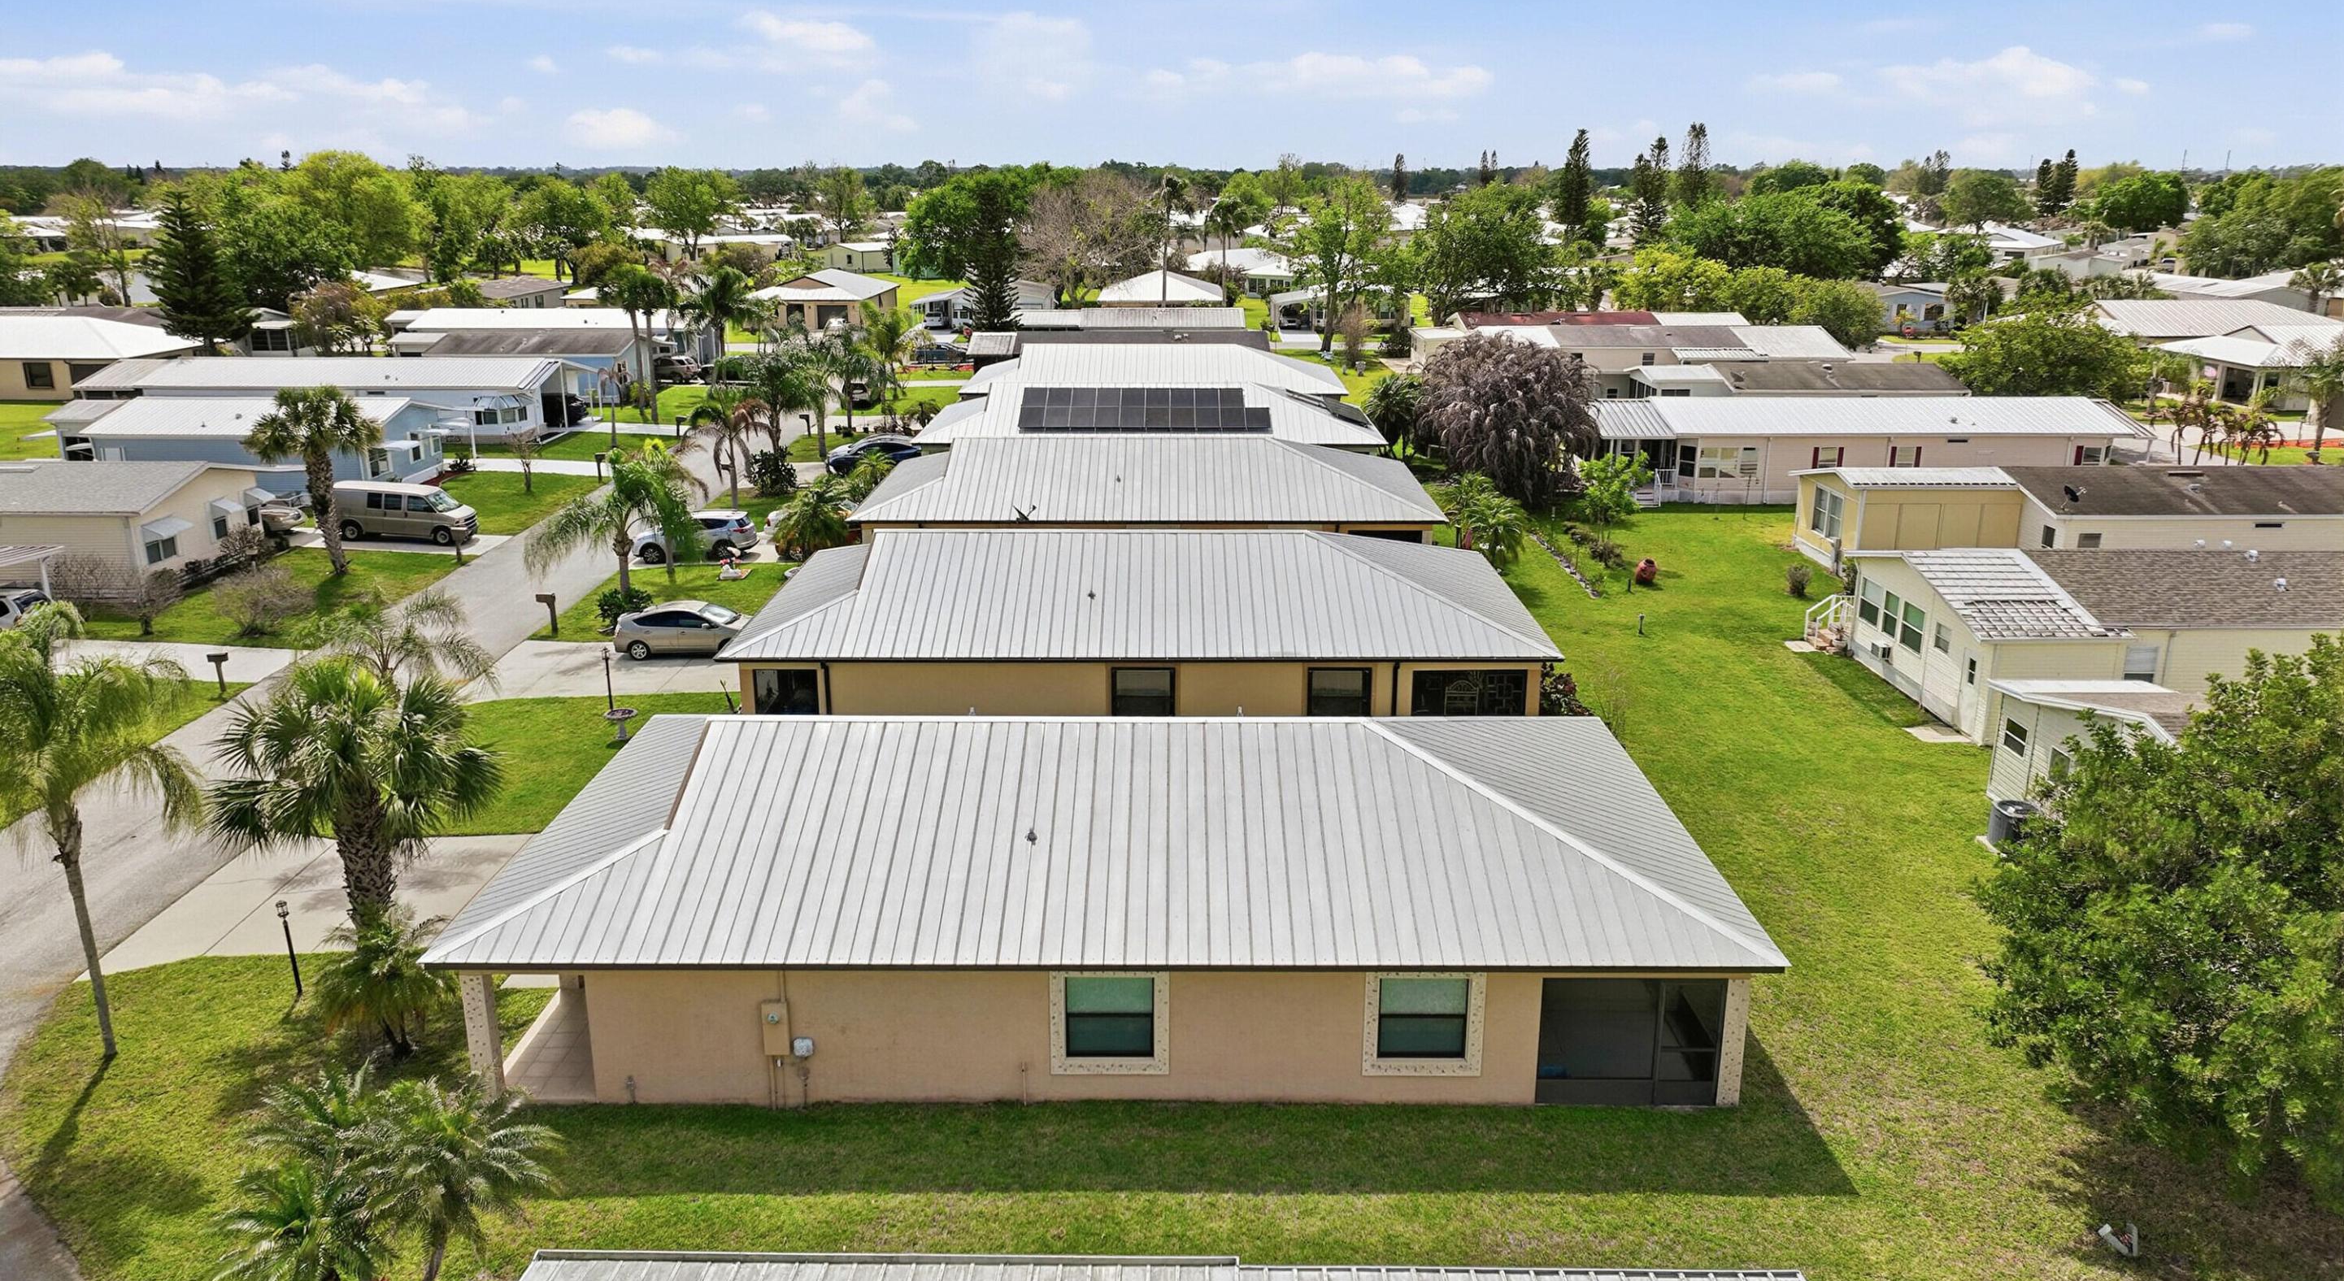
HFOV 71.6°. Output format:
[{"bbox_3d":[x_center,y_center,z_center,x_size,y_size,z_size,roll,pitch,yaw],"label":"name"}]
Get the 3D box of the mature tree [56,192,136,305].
[{"bbox_3d":[-110.111,-39.976,166.323,6.932,11.502,6.932,0,16,0],"label":"mature tree"}]

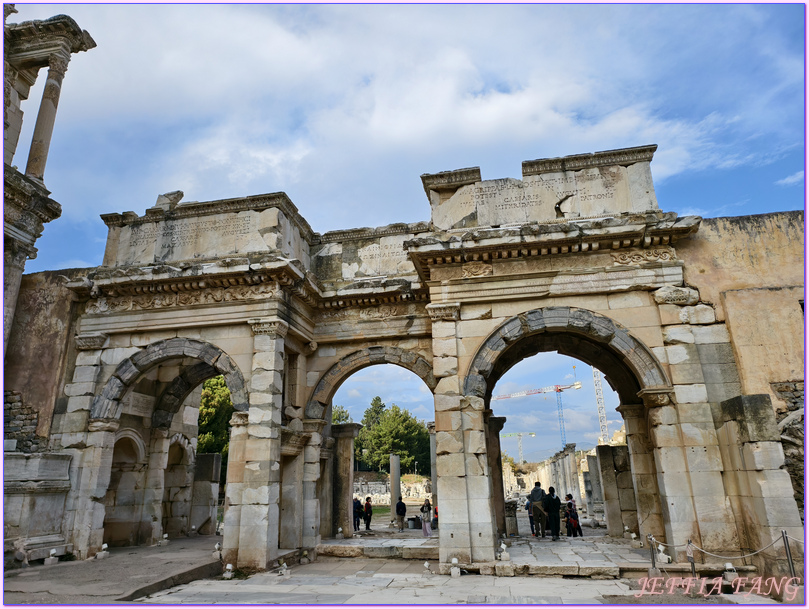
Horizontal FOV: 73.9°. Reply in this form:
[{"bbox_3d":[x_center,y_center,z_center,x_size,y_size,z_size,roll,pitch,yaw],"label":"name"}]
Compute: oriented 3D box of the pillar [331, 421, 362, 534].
[{"bbox_3d":[-2.179,6.620,20.382,0.920,4.050,0.900,-5,-18,10],"label":"pillar"}]

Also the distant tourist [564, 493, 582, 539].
[{"bbox_3d":[5.901,7.399,18.848,0.550,1.410,0.420,0,-17,-8],"label":"distant tourist"}]

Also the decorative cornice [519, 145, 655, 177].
[{"bbox_3d":[5.366,-4.029,15.725,3.710,0.460,0.800,-5,-19,10],"label":"decorative cornice"}]

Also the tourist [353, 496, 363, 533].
[{"bbox_3d":[-2.592,11.287,28.964,0.550,1.700,0.380,11,-22,-34],"label":"tourist"}]

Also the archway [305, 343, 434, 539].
[{"bbox_3d":[-0.862,4.829,18.951,5.200,6.657,0.900,-5,-17,9],"label":"archway"}]

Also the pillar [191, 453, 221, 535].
[{"bbox_3d":[-7.859,7.485,21.375,0.845,3.000,0.550,-5,-17,9],"label":"pillar"}]

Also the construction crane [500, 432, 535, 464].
[{"bbox_3d":[63.163,98.394,342.782,42.000,34.000,4.000,-12,-21,30],"label":"construction crane"}]

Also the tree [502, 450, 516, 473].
[{"bbox_3d":[16.084,25.533,84.791,4.000,5.200,4.000,-5,-17,9],"label":"tree"}]

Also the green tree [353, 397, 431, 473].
[{"bbox_3d":[-2.048,21.142,86.071,11.000,12.000,10.000,-5,-18,10],"label":"green tree"}]

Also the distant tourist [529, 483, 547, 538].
[{"bbox_3d":[4.552,6.998,18.351,0.580,1.760,0.360,-5,-17,10],"label":"distant tourist"}]

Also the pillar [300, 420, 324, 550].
[{"bbox_3d":[-3.179,6.184,18.868,0.660,4.189,0.620,-5,-17,9],"label":"pillar"}]

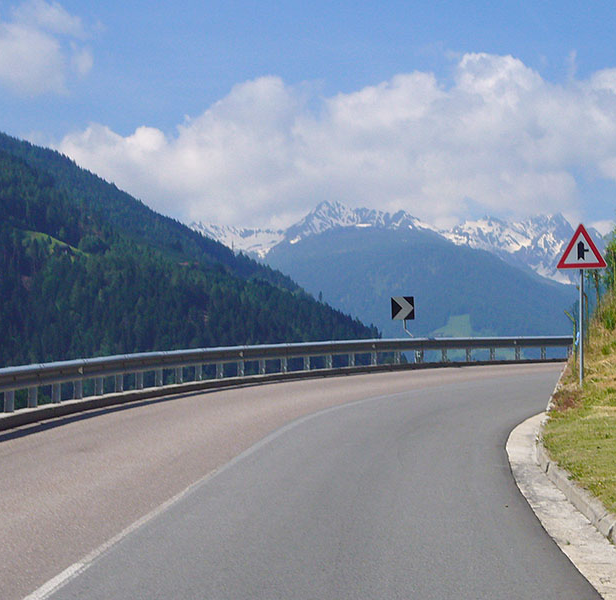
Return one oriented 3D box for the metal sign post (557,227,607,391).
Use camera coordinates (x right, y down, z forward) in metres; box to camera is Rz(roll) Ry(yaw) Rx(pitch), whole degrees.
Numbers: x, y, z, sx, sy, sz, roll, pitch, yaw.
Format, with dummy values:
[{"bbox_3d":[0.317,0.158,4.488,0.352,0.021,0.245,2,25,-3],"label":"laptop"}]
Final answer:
[{"bbox_3d":[4.852,0.094,32.800,0.900,2.880,0.100,0,0,6],"label":"metal sign post"}]

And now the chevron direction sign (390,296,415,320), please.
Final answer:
[{"bbox_3d":[2.520,0.220,49.000,0.600,0.600,0.050,0,-5,-5],"label":"chevron direction sign"}]

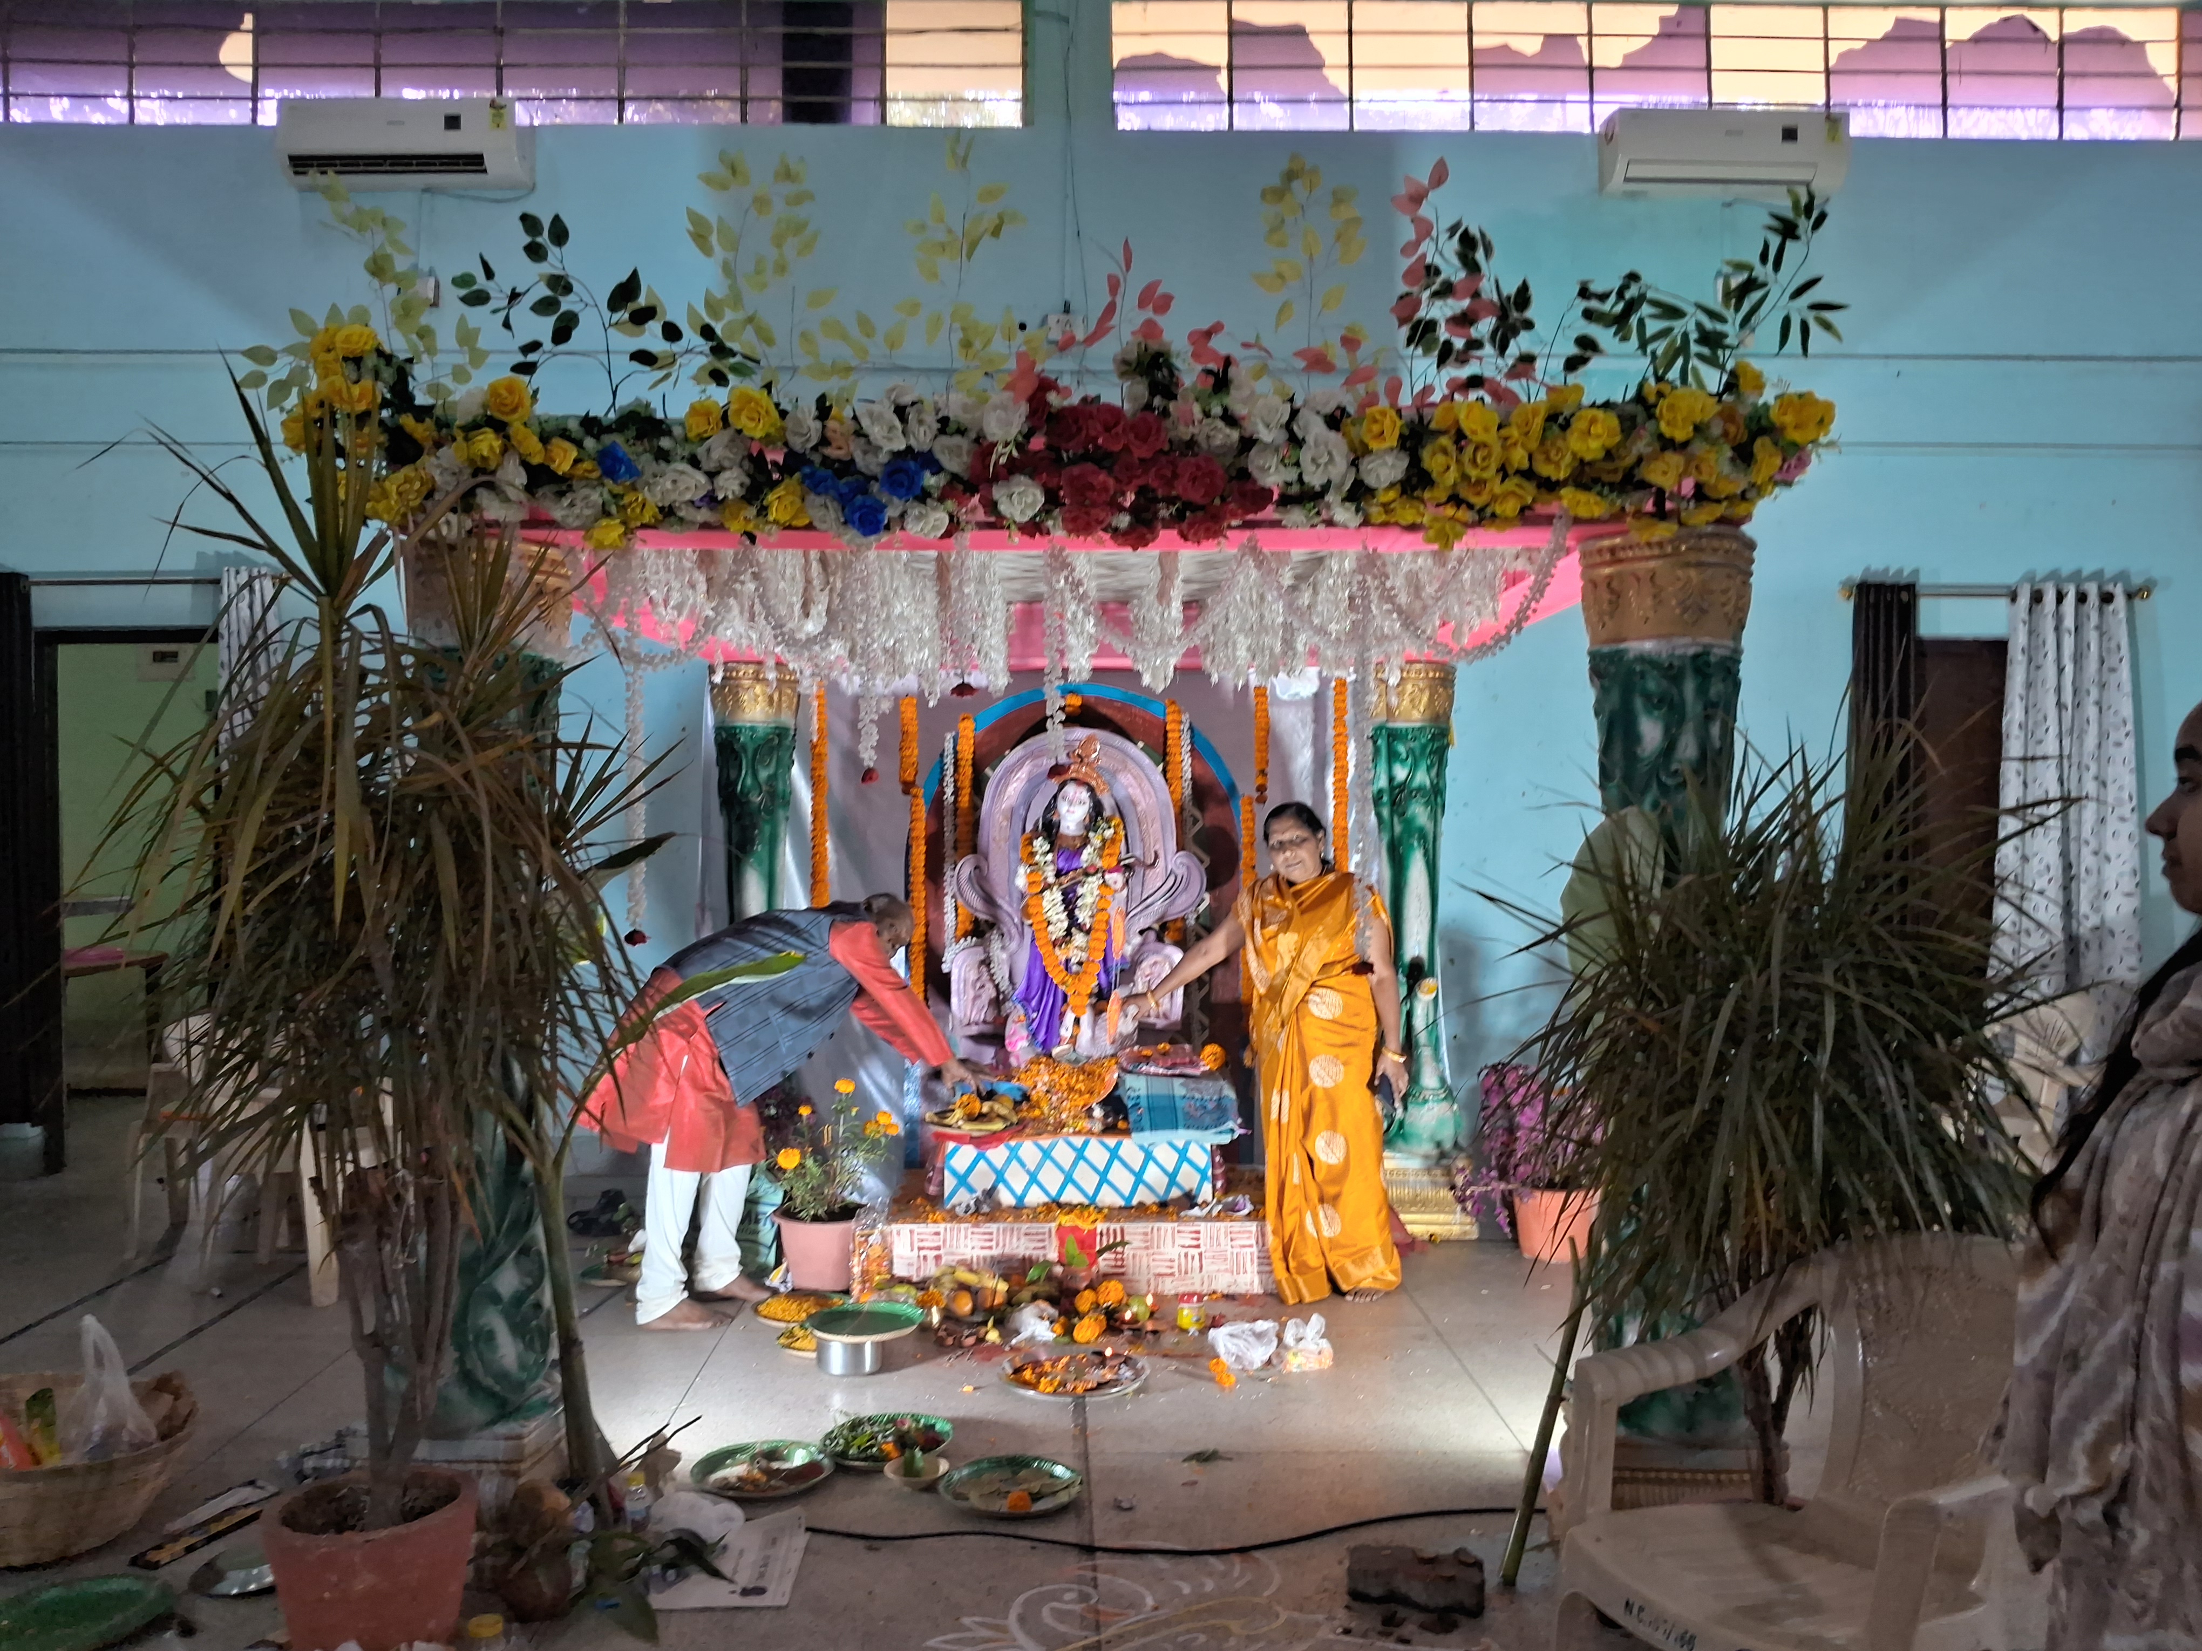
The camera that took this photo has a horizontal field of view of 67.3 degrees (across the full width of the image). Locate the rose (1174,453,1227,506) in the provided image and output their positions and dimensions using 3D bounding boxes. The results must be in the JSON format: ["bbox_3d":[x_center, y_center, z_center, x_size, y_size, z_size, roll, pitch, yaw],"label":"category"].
[{"bbox_3d":[0.183,-0.637,3.040,0.098,0.095,0.075,0,0,0],"label":"rose"}]

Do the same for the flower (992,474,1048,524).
[{"bbox_3d":[-0.150,-0.601,3.040,0.101,0.091,0.075,0,0,0],"label":"flower"}]

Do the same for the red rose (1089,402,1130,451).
[{"bbox_3d":[0.015,-0.761,3.160,0.077,0.089,0.070,0,1,-1],"label":"red rose"}]

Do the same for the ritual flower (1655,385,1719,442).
[{"bbox_3d":[1.128,-0.790,3.180,0.112,0.099,0.070,0,1,-1],"label":"ritual flower"}]

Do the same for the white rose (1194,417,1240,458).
[{"bbox_3d":[0.214,-0.717,3.050,0.082,0.079,0.060,0,0,0],"label":"white rose"}]

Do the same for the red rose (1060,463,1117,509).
[{"bbox_3d":[-0.023,-0.653,3.170,0.105,0.090,0.070,0,0,0],"label":"red rose"}]

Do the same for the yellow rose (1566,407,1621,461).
[{"bbox_3d":[0.915,-0.728,3.070,0.102,0.099,0.075,0,0,0],"label":"yellow rose"}]

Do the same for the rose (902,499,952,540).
[{"bbox_3d":[-0.333,-0.589,3.170,0.094,0.078,0.065,0,0,-5],"label":"rose"}]

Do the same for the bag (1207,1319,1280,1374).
[{"bbox_3d":[0.381,1.395,4.440,0.190,0.105,0.160,0,0,-2],"label":"bag"}]

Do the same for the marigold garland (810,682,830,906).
[{"bbox_3d":[-0.978,-0.069,5.750,0.072,0.900,0.070,0,0,0],"label":"marigold garland"}]

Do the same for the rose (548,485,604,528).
[{"bbox_3d":[-1.012,-0.616,3.190,0.107,0.085,0.065,0,0,-5],"label":"rose"}]

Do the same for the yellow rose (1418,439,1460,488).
[{"bbox_3d":[0.648,-0.696,3.170,0.082,0.094,0.065,0,0,0],"label":"yellow rose"}]

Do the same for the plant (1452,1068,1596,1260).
[{"bbox_3d":[1.437,1.102,5.450,0.550,0.635,0.480,0,0,0],"label":"plant"}]

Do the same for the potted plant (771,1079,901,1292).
[{"bbox_3d":[-0.826,1.103,5.151,0.380,0.626,0.360,0,1,-1],"label":"potted plant"}]

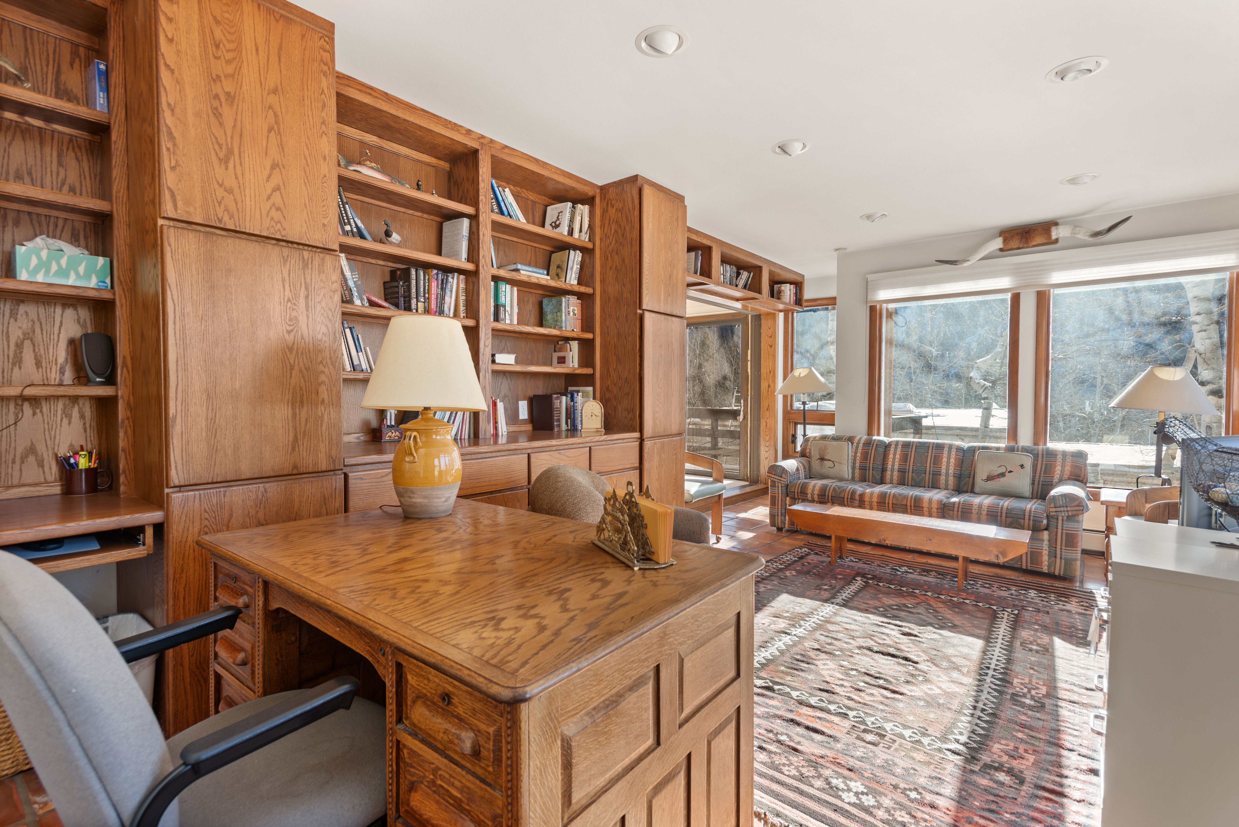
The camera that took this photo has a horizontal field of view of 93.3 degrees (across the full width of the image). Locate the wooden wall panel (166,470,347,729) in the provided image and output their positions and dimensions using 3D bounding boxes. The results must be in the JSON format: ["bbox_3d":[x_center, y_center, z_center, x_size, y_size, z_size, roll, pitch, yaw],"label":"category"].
[{"bbox_3d":[-1.175,0.622,1.953,0.029,0.790,0.527,1,2,39],"label":"wooden wall panel"}]

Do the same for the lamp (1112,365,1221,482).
[{"bbox_3d":[3.406,0.115,3.670,0.527,0.807,0.527,1,2,39],"label":"lamp"}]

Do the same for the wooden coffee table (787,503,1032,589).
[{"bbox_3d":[1.782,0.863,3.787,1.437,0.355,0.258,1,2,42],"label":"wooden coffee table"}]

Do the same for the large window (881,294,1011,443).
[{"bbox_3d":[2.749,-0.219,4.999,0.982,1.488,0.080,1,2,39],"label":"large window"}]

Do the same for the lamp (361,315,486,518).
[{"bbox_3d":[-0.674,0.000,2.041,0.412,0.675,0.412,1,2,39],"label":"lamp"}]

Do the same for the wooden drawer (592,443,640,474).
[{"bbox_3d":[-0.163,0.245,3.466,0.380,0.143,0.435,2,2,38],"label":"wooden drawer"}]

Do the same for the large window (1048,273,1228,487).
[{"bbox_3d":[3.704,-0.201,4.223,0.985,1.500,0.080,1,2,39],"label":"large window"}]

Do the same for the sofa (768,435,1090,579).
[{"bbox_3d":[2.348,0.612,4.565,2.153,0.813,0.893,1,2,44],"label":"sofa"}]

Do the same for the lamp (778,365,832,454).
[{"bbox_3d":[1.878,-0.047,5.927,0.532,0.836,0.532,1,2,39],"label":"lamp"}]

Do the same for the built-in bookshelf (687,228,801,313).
[{"bbox_3d":[0.987,-1.267,5.293,0.280,0.384,2.822,1,2,39],"label":"built-in bookshelf"}]

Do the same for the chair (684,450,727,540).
[{"bbox_3d":[0.461,0.634,4.574,0.595,0.779,0.595,1,2,36],"label":"chair"}]

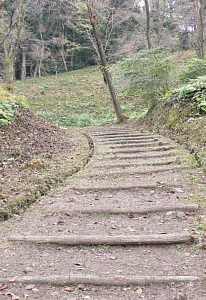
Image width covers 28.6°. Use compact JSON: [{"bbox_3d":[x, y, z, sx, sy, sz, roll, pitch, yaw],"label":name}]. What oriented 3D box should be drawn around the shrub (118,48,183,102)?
[{"bbox_3d":[1.586,-2.420,13.500,2.200,1.900,2.000,0,3,0],"label":"shrub"}]

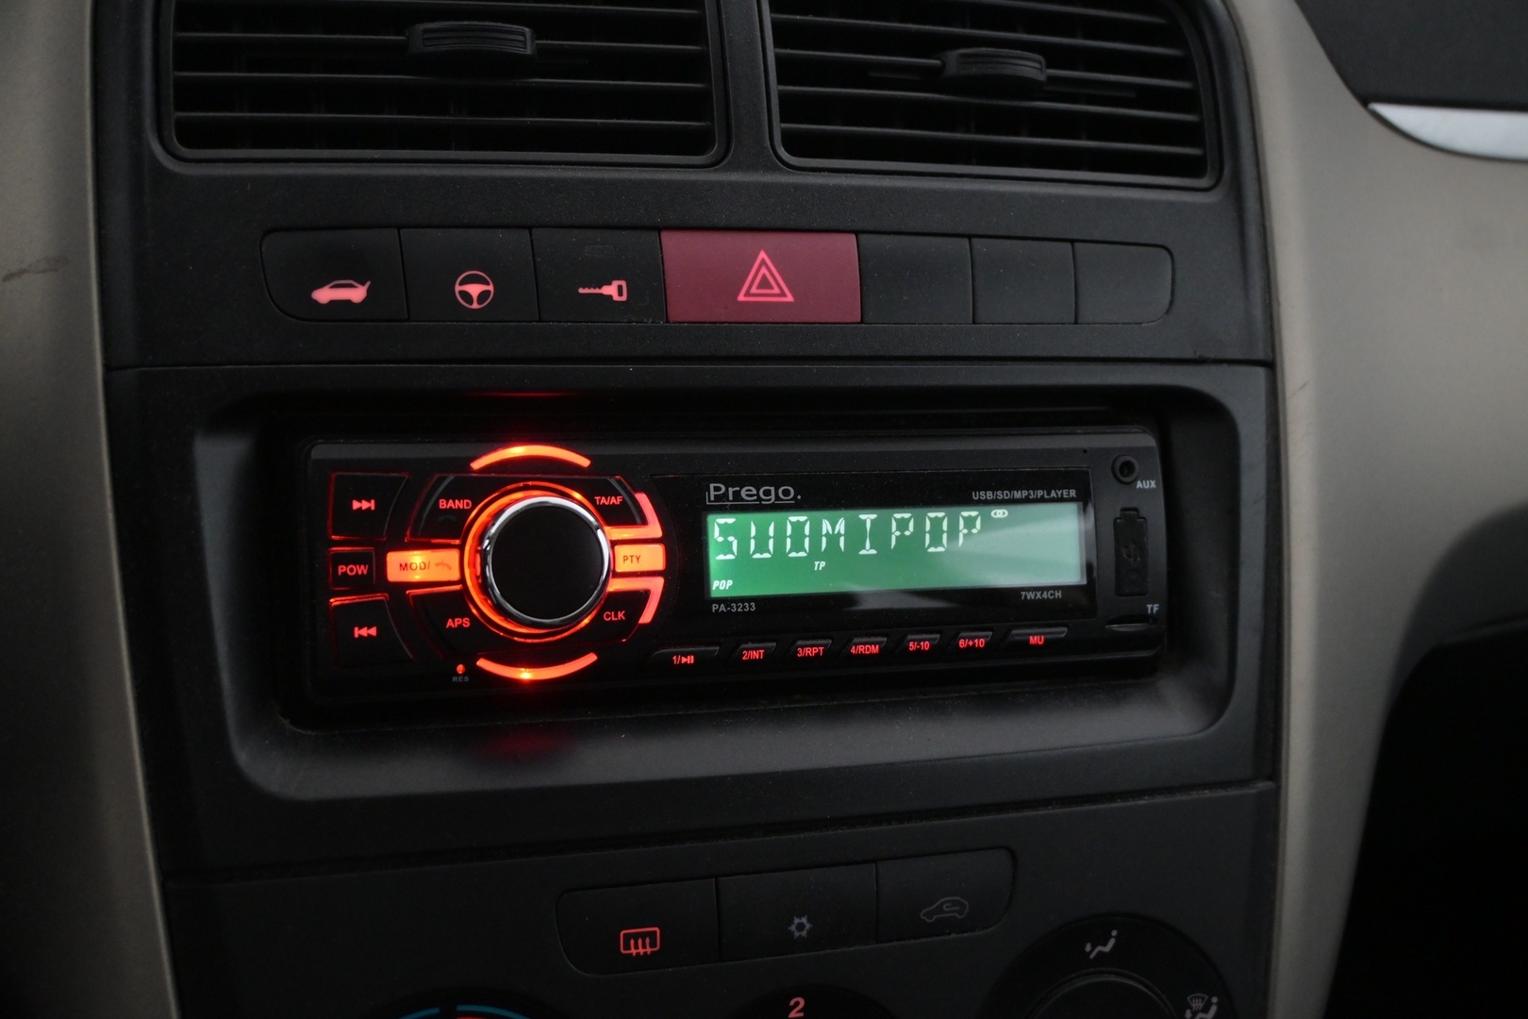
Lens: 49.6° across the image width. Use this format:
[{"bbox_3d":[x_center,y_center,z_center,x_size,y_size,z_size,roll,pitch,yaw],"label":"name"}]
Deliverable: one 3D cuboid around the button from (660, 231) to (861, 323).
[{"bbox_3d":[-0.002,-0.046,0.335,0.042,0.019,0.010,-2,-4,-17],"label":"button"}]

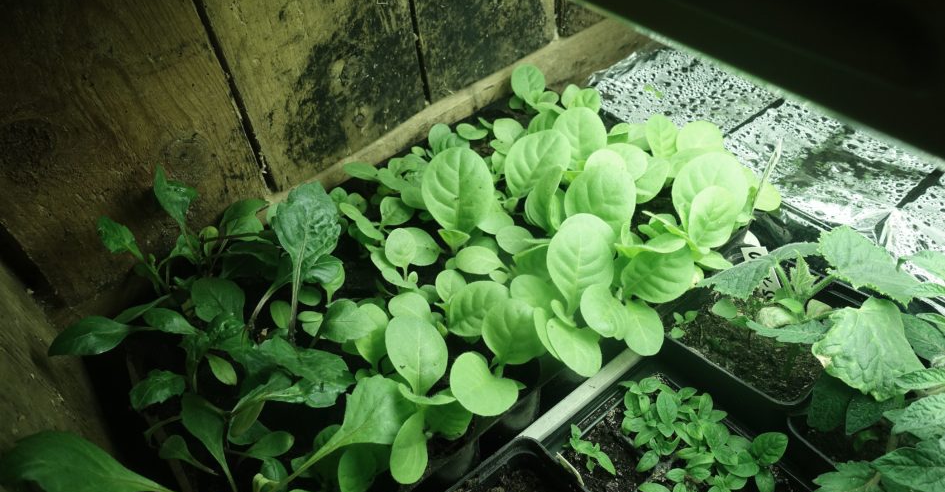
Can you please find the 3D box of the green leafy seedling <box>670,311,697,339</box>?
[{"bbox_3d":[0.147,0.054,0.438,0.018,0.016,0.018,13,49,20],"label":"green leafy seedling"}]

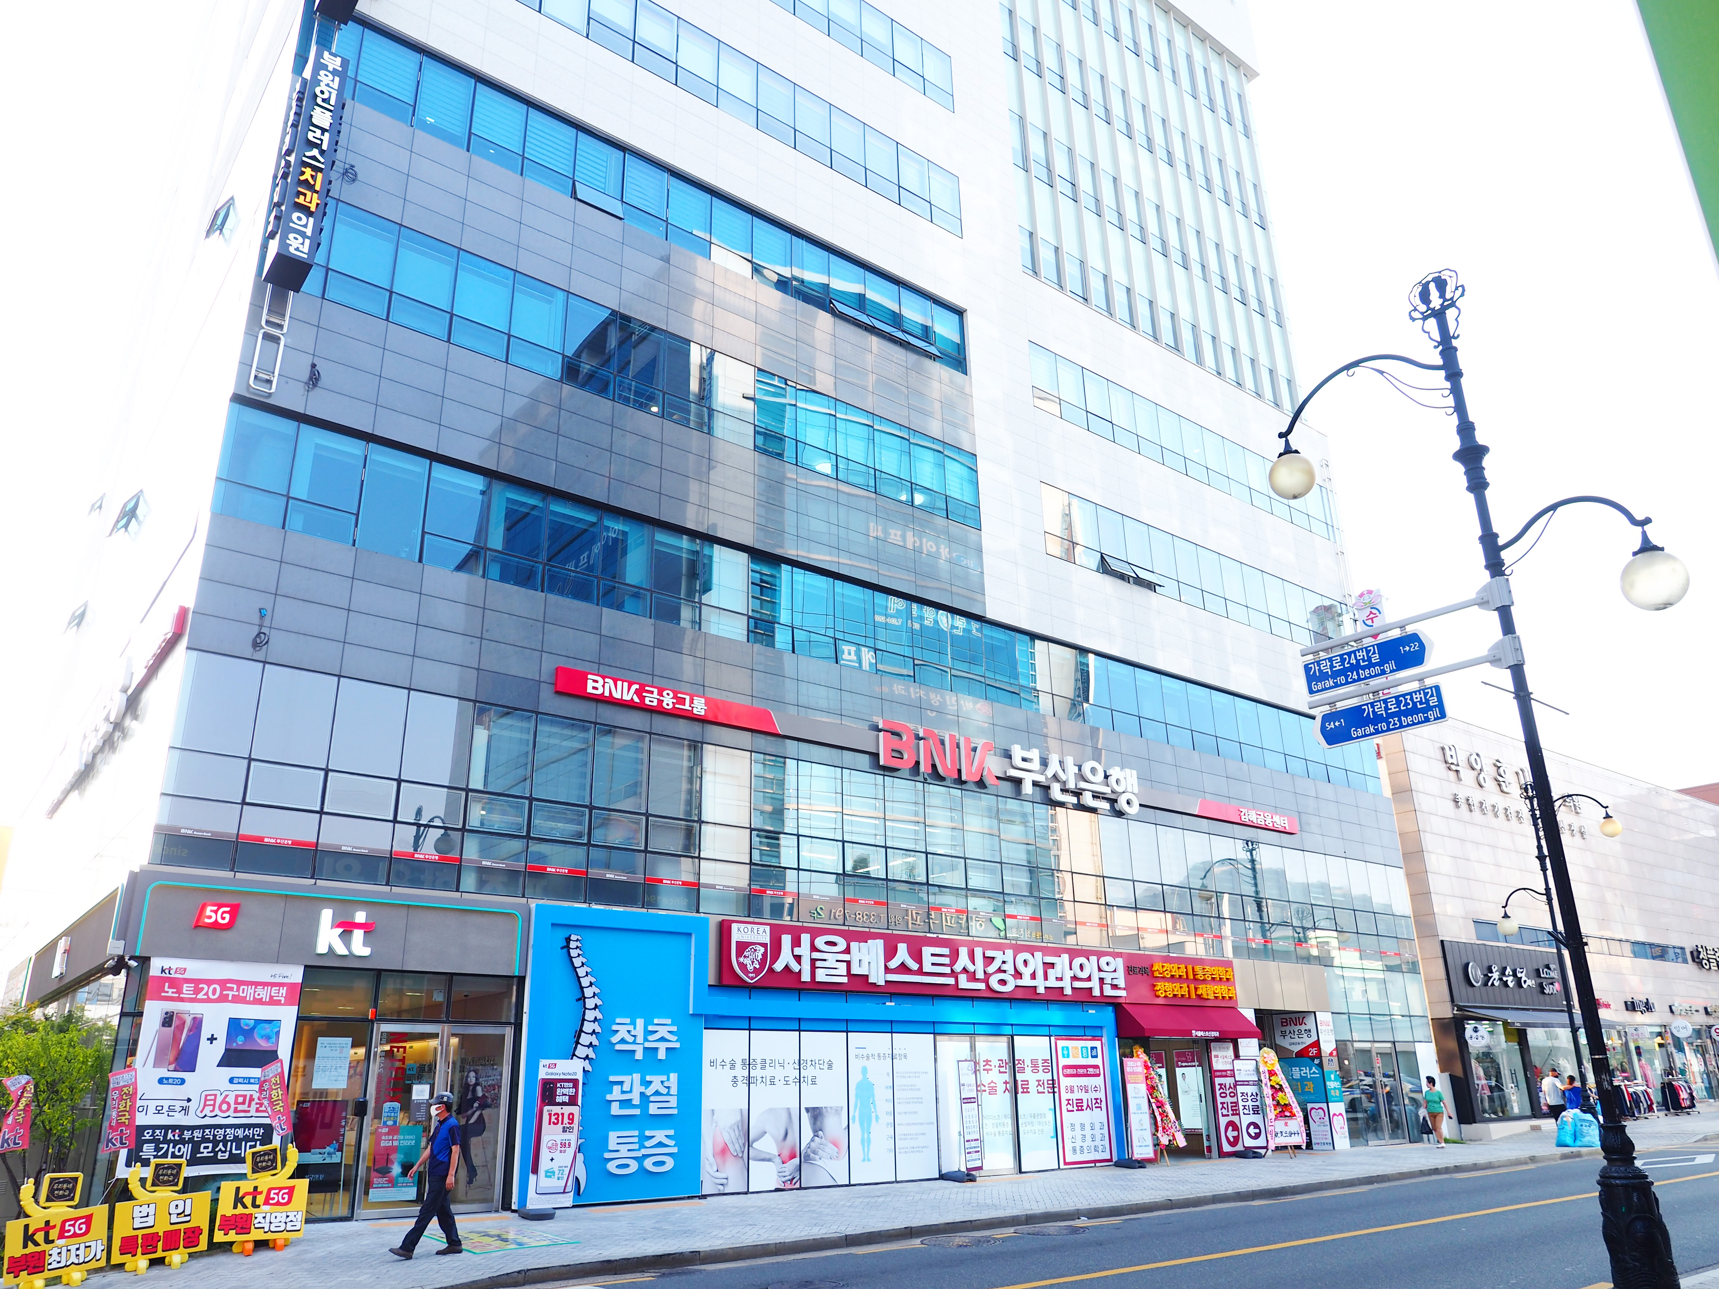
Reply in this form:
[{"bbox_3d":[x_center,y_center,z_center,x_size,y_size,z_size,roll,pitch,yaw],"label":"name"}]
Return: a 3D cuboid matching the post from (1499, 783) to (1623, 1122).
[{"bbox_3d":[15.970,6.919,26.598,0.600,7.984,3.100,14,-26,-35],"label":"post"}]

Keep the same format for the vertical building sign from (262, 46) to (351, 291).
[{"bbox_3d":[-8.711,-7.544,18.778,0.572,4.080,0.804,14,-26,-35],"label":"vertical building sign"}]

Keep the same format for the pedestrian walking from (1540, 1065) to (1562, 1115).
[{"bbox_3d":[17.101,11.296,29.382,0.500,1.700,0.320,-18,-27,37],"label":"pedestrian walking"}]

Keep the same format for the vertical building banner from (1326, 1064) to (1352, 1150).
[{"bbox_3d":[11.597,11.193,28.892,0.716,1.926,0.060,14,-26,-35],"label":"vertical building banner"}]

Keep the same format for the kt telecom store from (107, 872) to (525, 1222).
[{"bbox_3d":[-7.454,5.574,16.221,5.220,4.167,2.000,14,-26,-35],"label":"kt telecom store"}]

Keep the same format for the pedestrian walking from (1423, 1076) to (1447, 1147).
[{"bbox_3d":[14.120,11.469,29.301,0.520,1.620,0.360,-17,-26,34],"label":"pedestrian walking"}]

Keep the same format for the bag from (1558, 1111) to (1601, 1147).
[{"bbox_3d":[15.649,10.520,25.990,0.920,0.770,0.500,-12,-24,27],"label":"bag"}]

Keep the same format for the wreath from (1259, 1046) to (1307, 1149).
[{"bbox_3d":[9.422,10.191,26.655,0.850,2.151,0.550,2,-21,-8],"label":"wreath"}]

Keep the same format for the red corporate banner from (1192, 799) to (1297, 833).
[{"bbox_3d":[9.807,4.386,30.131,4.313,0.540,0.150,14,-26,-35],"label":"red corporate banner"}]

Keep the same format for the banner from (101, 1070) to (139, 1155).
[{"bbox_3d":[-7.674,4.844,12.372,0.288,0.787,0.050,7,-22,-38],"label":"banner"}]

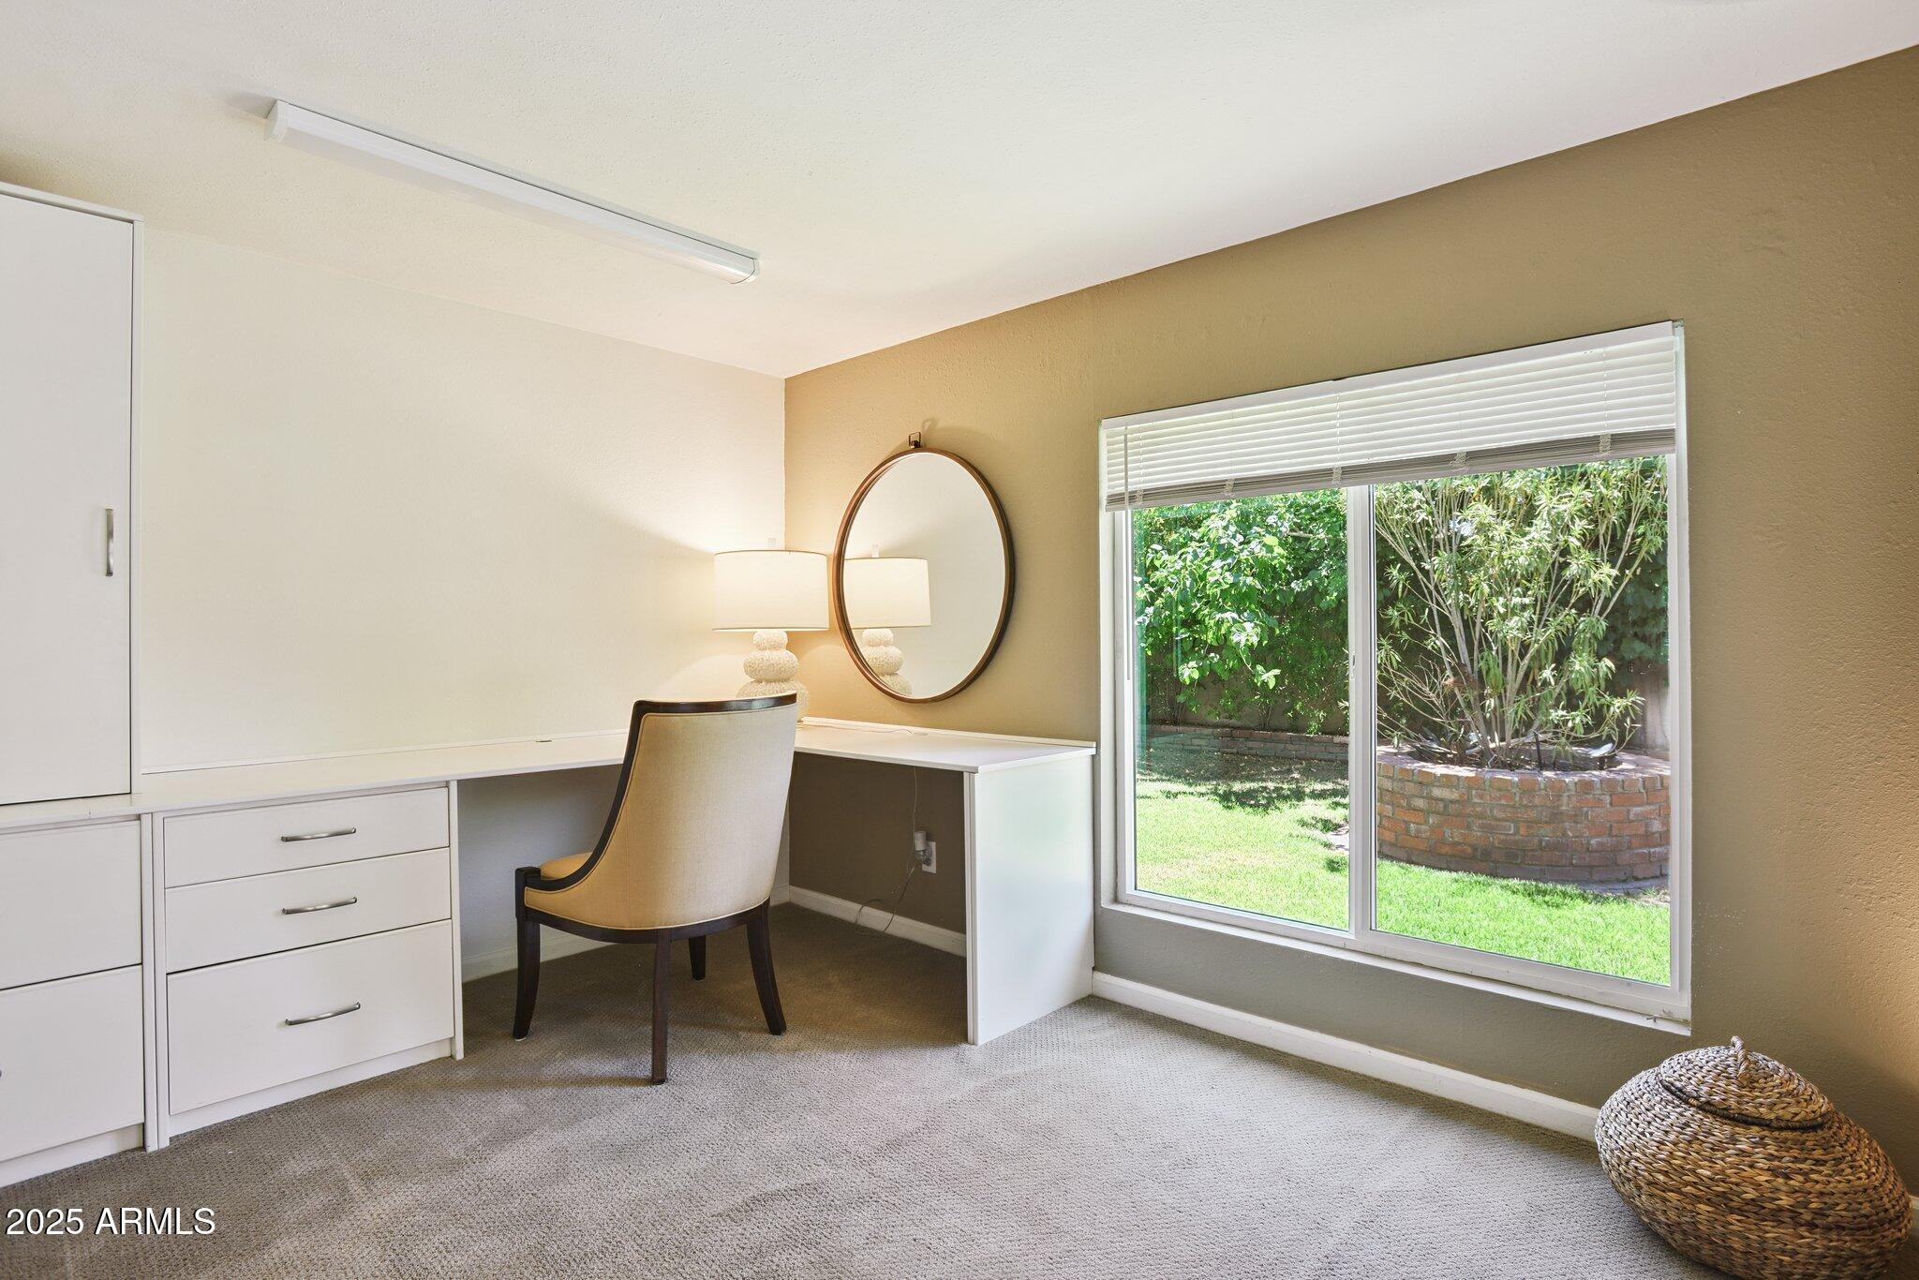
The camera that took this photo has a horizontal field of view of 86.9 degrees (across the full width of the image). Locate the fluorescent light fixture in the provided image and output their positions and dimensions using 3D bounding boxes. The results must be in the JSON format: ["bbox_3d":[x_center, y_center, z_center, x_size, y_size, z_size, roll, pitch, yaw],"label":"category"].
[{"bbox_3d":[-1.035,-1.079,2.548,0.106,0.064,1.191,0,0,43],"label":"fluorescent light fixture"}]

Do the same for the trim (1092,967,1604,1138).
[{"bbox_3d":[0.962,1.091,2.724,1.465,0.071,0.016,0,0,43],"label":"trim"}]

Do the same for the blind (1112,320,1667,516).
[{"bbox_3d":[1.009,-0.548,2.705,1.485,0.288,0.050,0,0,43],"label":"blind"}]

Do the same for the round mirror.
[{"bbox_3d":[-0.160,-0.234,3.745,0.930,0.930,0.033,0,1,43],"label":"round mirror"}]

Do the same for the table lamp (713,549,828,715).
[{"bbox_3d":[-0.717,0.004,3.868,0.438,0.697,0.438,0,0,0],"label":"table lamp"}]

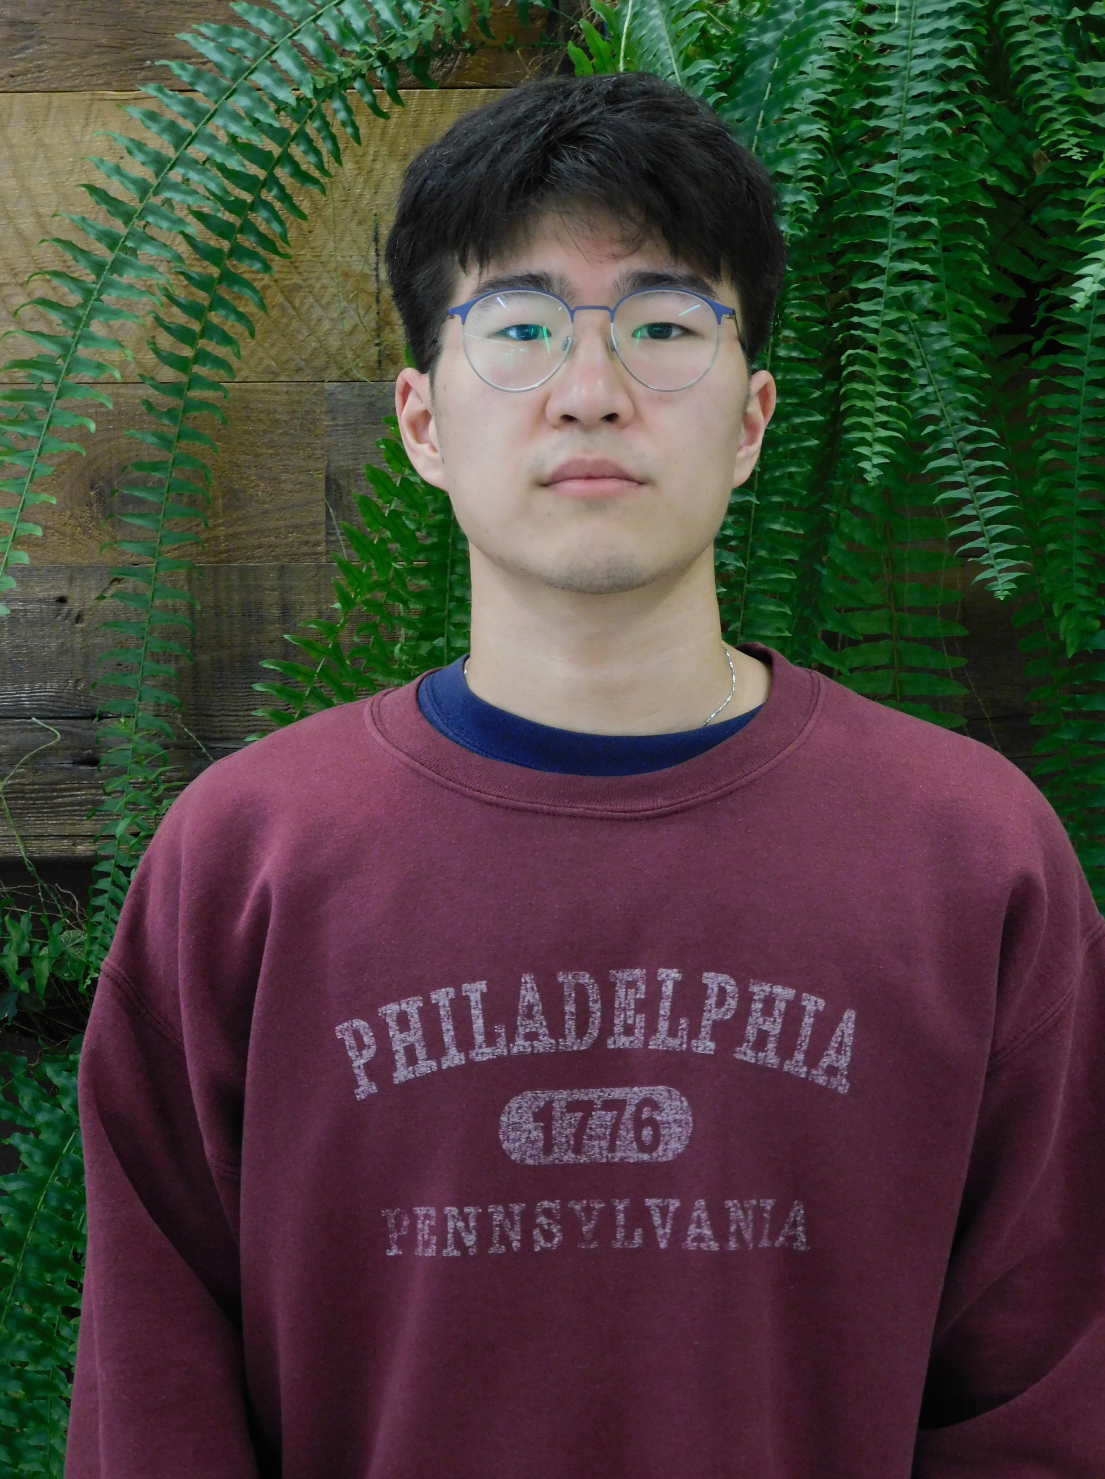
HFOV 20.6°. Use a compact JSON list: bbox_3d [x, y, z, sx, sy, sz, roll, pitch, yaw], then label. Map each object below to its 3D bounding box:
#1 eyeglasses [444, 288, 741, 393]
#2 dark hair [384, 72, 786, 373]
[{"bbox_3d":[0.019,-0.178,1.500,0.143,0.051,0.142,0,-8,0],"label":"eyeglasses"},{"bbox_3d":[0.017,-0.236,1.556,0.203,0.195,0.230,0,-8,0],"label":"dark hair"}]

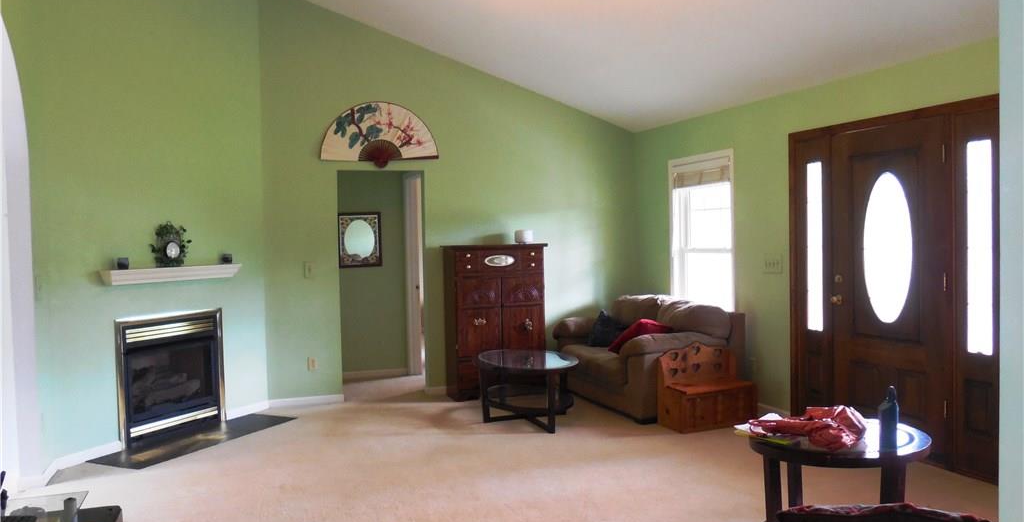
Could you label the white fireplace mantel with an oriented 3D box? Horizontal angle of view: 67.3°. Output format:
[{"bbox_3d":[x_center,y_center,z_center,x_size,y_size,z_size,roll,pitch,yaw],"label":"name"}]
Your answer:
[{"bbox_3d":[-2.424,0.095,5.567,0.130,0.095,1.170,0,2,24],"label":"white fireplace mantel"}]

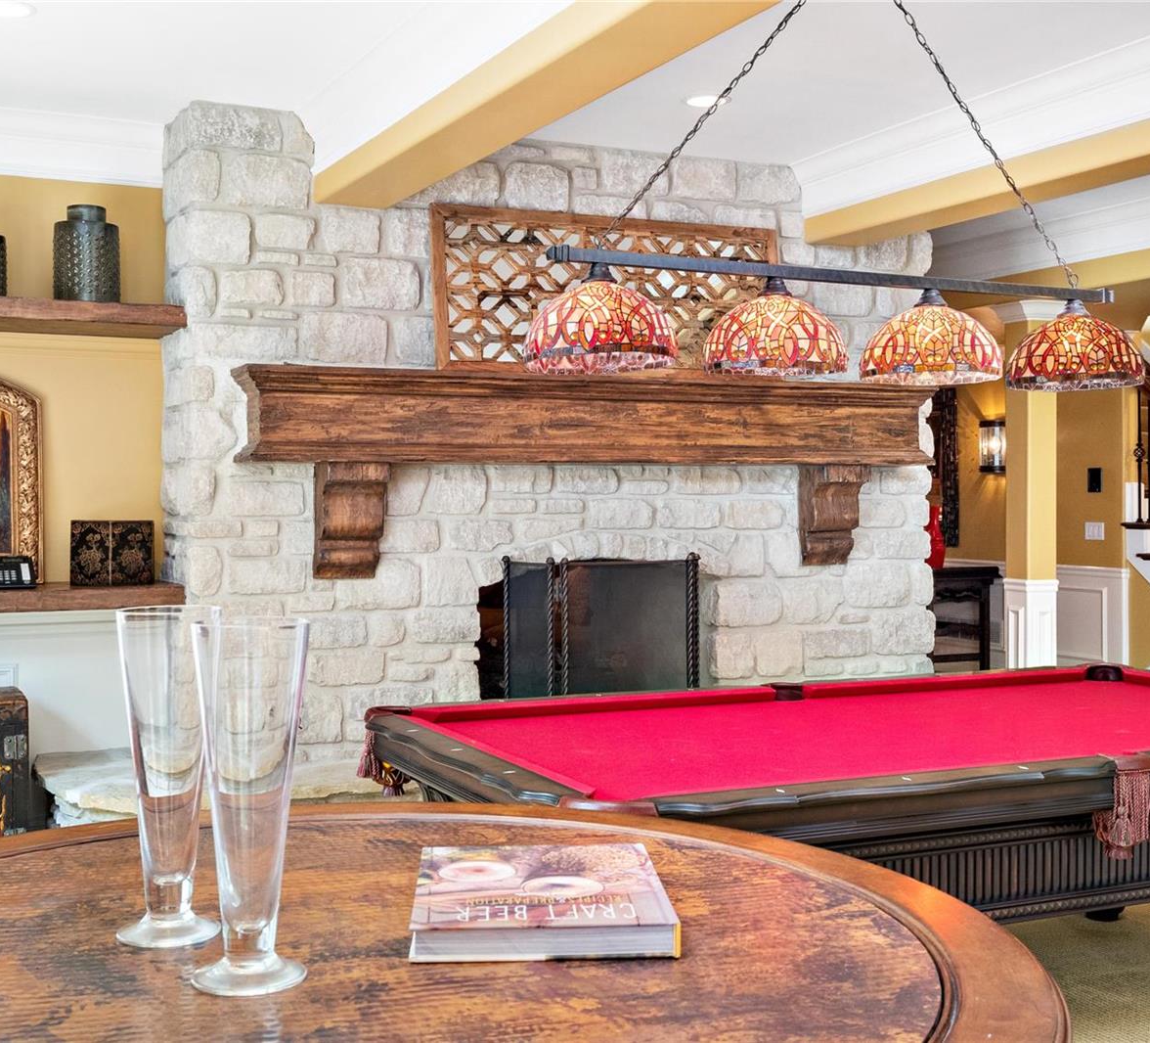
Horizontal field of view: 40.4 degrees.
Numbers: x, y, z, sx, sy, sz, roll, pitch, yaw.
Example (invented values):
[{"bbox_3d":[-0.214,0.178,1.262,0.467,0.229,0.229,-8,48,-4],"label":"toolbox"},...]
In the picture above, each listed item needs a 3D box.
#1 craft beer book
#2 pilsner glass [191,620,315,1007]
[{"bbox_3d":[-0.028,0.297,1.242,0.193,0.024,0.258,0,1,-3],"label":"craft beer book"},{"bbox_3d":[-0.222,0.190,1.066,0.079,0.244,0.079,0,1,-25],"label":"pilsner glass"}]

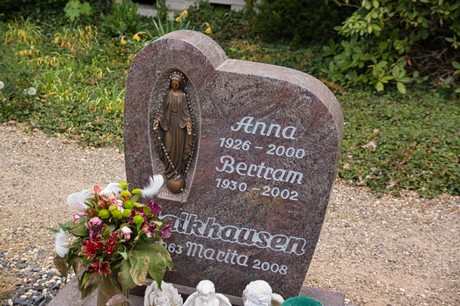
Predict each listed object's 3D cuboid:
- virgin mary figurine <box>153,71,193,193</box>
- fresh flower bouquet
[{"bbox_3d":[-0.177,-0.067,2.060,0.135,0.395,0.085,8,25,14],"label":"virgin mary figurine"},{"bbox_3d":[-0.356,0.250,2.010,0.340,0.335,0.310,1,24,-1],"label":"fresh flower bouquet"}]

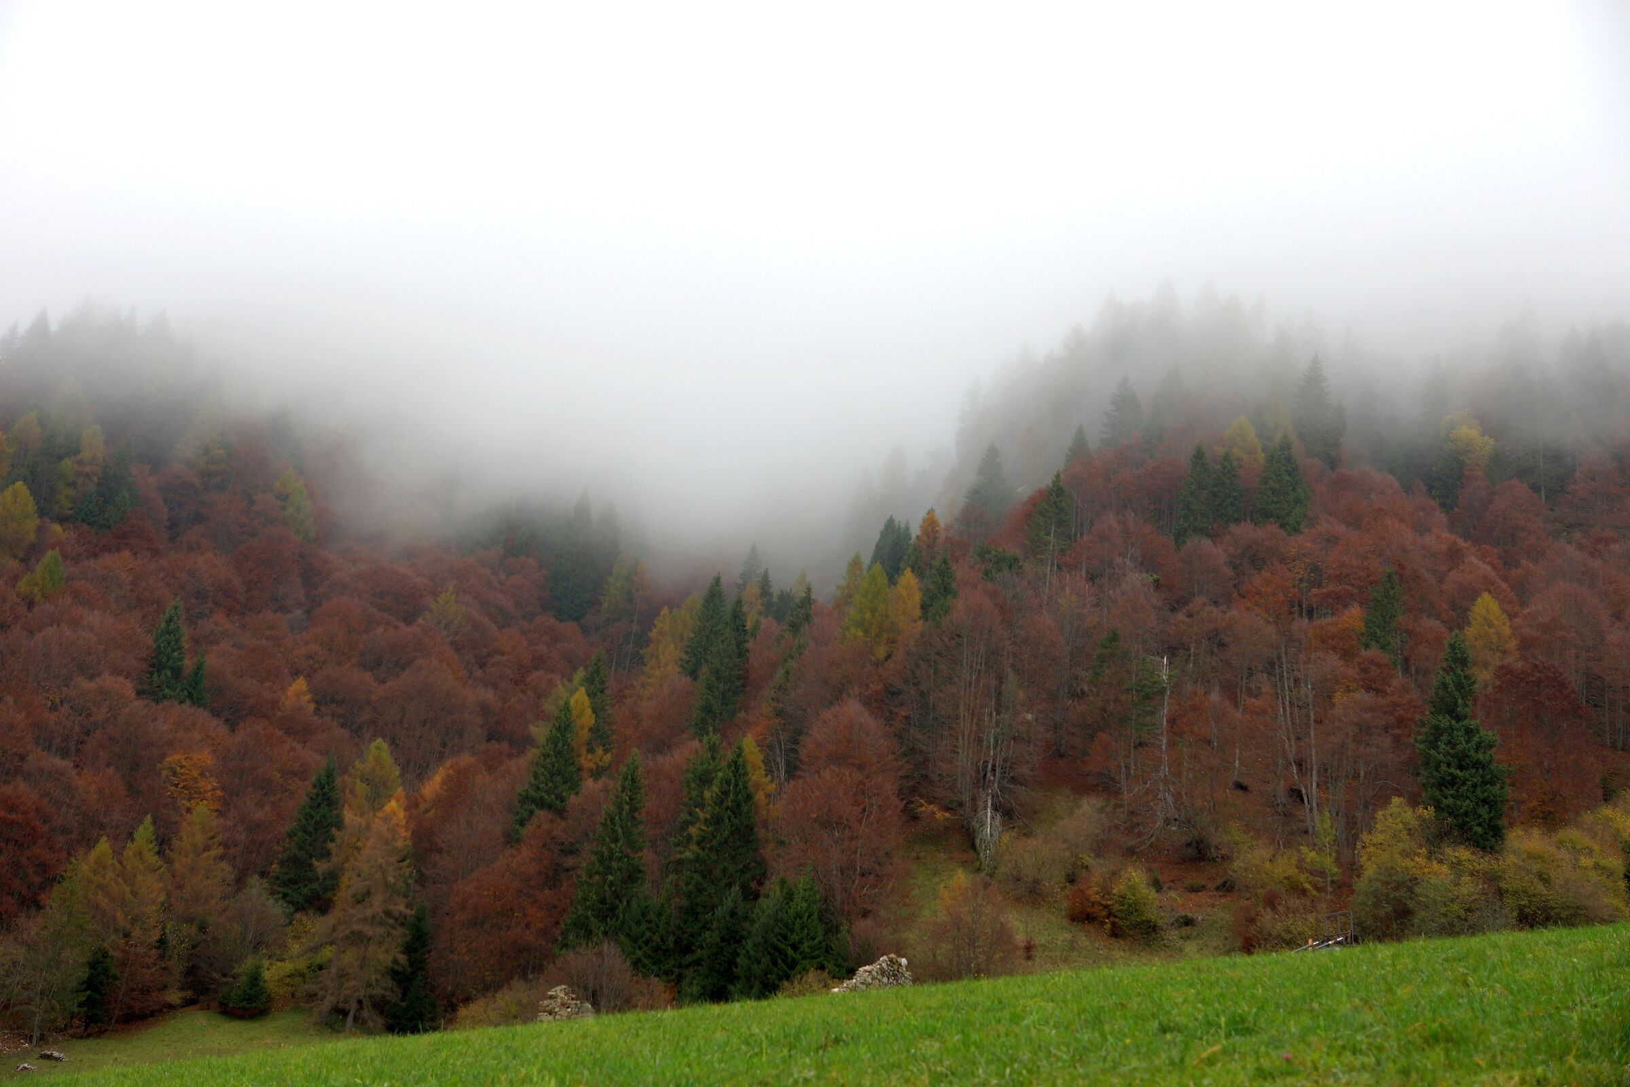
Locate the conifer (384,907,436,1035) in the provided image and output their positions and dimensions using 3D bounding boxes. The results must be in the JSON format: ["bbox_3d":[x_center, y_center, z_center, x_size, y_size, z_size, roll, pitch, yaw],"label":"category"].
[{"bbox_3d":[-25.470,26.750,119.420,3.500,8.400,3.500,0,-8,0],"label":"conifer"}]

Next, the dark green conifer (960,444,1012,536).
[{"bbox_3d":[30.700,-8.570,340.000,8.880,18.780,8.880,1,-10,0],"label":"dark green conifer"}]

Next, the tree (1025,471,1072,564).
[{"bbox_3d":[29.490,-1.530,240.000,6.270,15.400,6.270,-1,-7,7],"label":"tree"}]

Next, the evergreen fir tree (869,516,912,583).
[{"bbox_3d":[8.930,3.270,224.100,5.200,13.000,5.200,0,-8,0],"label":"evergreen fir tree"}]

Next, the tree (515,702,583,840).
[{"bbox_3d":[-22.090,20.260,158.990,5.600,14.500,5.600,0,-8,0],"label":"tree"}]

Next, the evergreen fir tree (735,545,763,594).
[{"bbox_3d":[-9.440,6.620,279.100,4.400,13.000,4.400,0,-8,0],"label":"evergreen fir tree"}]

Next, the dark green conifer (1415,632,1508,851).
[{"bbox_3d":[42.110,13.700,123.890,6.100,16.000,6.100,0,-8,0],"label":"dark green conifer"}]

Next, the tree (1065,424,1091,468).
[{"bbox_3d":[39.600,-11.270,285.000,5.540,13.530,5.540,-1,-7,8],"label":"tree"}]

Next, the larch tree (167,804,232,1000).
[{"bbox_3d":[-41.690,24.700,129.030,4.800,14.000,4.800,0,-8,0],"label":"larch tree"}]

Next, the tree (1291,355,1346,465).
[{"bbox_3d":[57.680,-13.890,218.890,6.200,16.000,6.200,0,-8,0],"label":"tree"}]

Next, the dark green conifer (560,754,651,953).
[{"bbox_3d":[-14.230,21.820,130.000,6.270,15.220,6.270,1,-7,-6],"label":"dark green conifer"}]

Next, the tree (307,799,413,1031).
[{"bbox_3d":[-34.020,27.590,140.000,7.390,17.340,7.390,1,-10,0],"label":"tree"}]

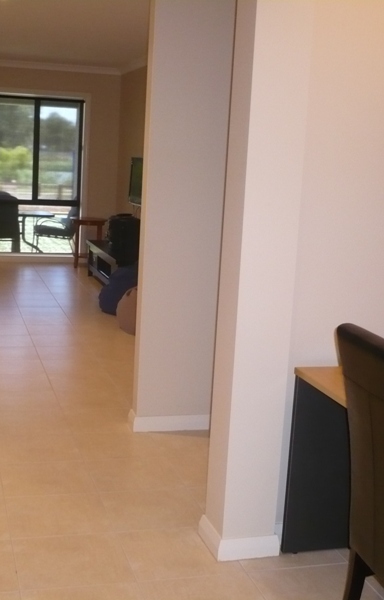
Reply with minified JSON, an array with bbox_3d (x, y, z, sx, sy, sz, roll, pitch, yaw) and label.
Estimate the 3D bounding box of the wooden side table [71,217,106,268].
[{"bbox_3d":[-1.332,-0.726,10.451,0.450,0.600,0.390,0,10,-17],"label":"wooden side table"}]

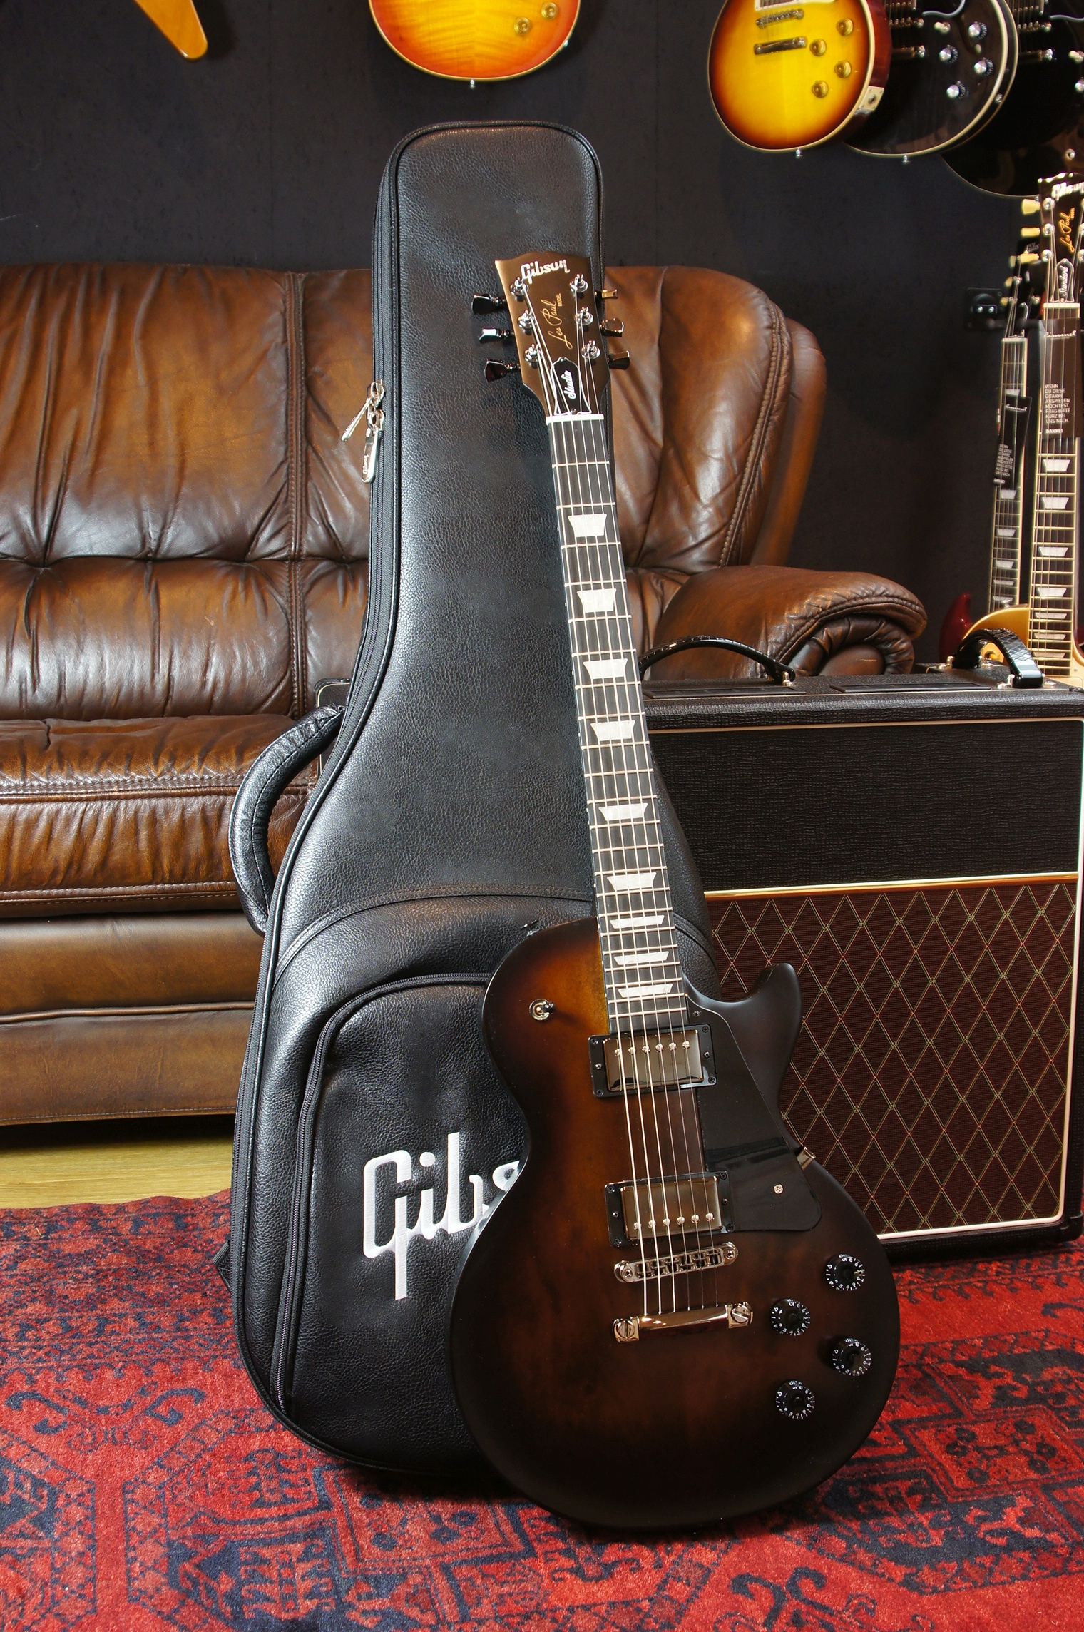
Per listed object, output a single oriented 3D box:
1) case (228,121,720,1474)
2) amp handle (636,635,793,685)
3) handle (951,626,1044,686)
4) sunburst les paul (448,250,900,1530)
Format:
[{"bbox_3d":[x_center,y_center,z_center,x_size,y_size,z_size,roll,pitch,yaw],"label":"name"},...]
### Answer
[{"bbox_3d":[-0.053,-0.031,1.535,0.400,1.065,0.130,0,-9,-7],"label":"case"},{"bbox_3d":[0.164,-0.153,1.878,0.182,0.052,0.029,-2,10,-11],"label":"amp handle"},{"bbox_3d":[0.471,-0.171,1.971,0.029,0.053,0.185,-2,10,-10],"label":"handle"},{"bbox_3d":[0.056,0.023,1.421,0.328,0.987,0.097,-5,-11,-8],"label":"sunburst les paul"}]

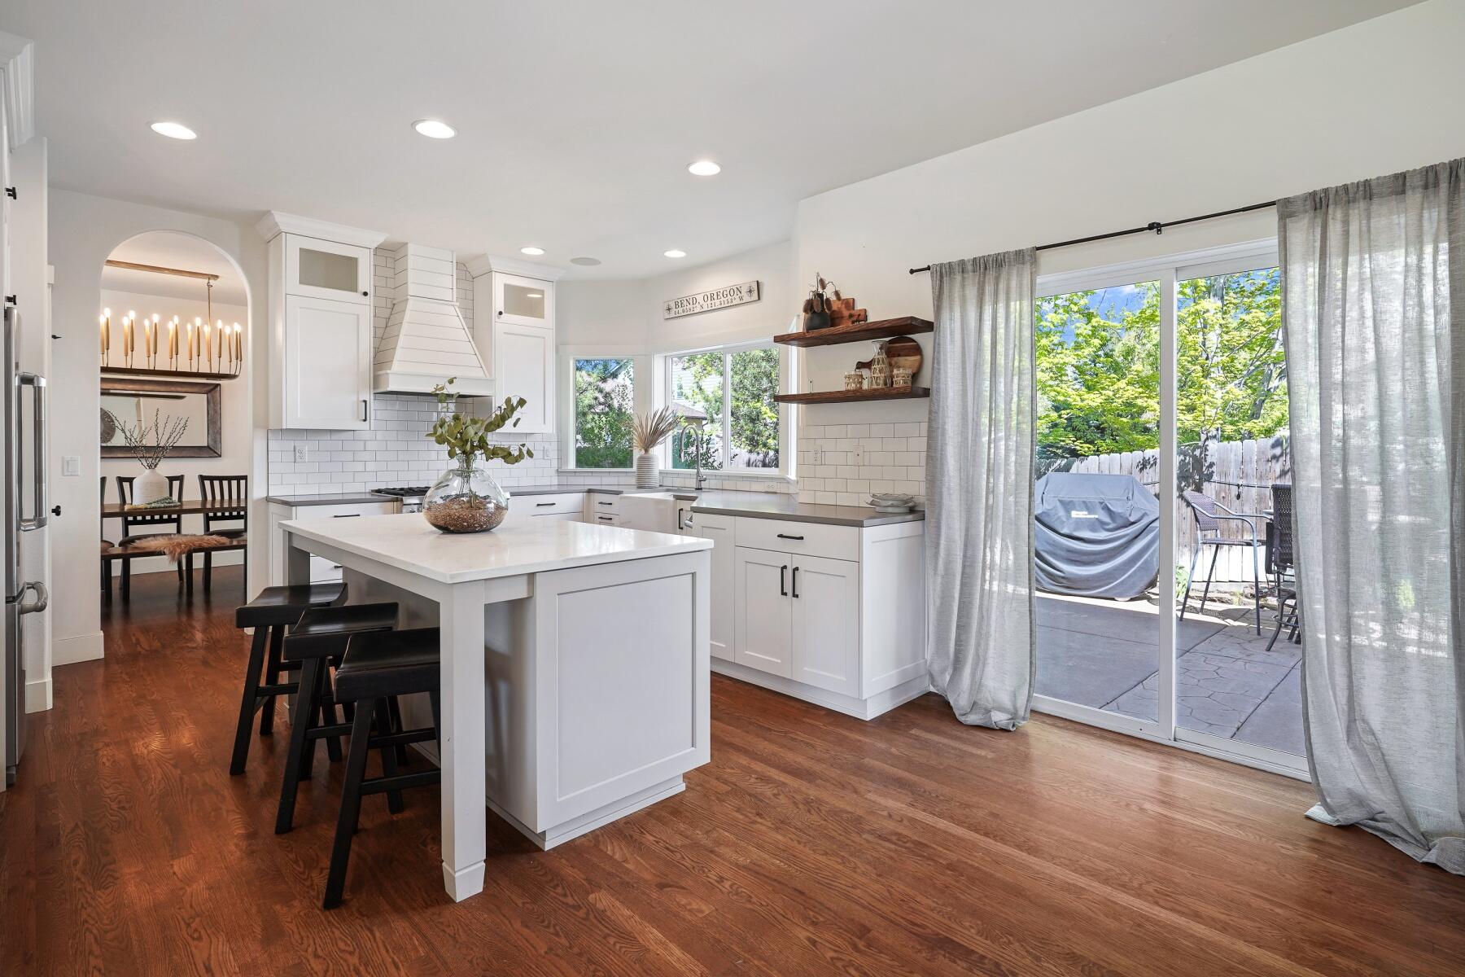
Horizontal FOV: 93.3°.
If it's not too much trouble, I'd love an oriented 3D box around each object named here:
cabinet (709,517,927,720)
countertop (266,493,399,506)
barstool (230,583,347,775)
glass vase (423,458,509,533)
[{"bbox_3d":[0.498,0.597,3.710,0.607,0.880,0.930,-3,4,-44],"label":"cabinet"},{"bbox_3d":[-2.683,0.072,4.669,0.630,0.032,0.640,3,4,44],"label":"countertop"},{"bbox_3d":[-1.820,0.763,2.890,0.360,0.630,0.450,-1,3,-23],"label":"barstool"},{"bbox_3d":[-1.076,0.031,2.792,0.345,0.285,0.345,-3,4,-44],"label":"glass vase"}]

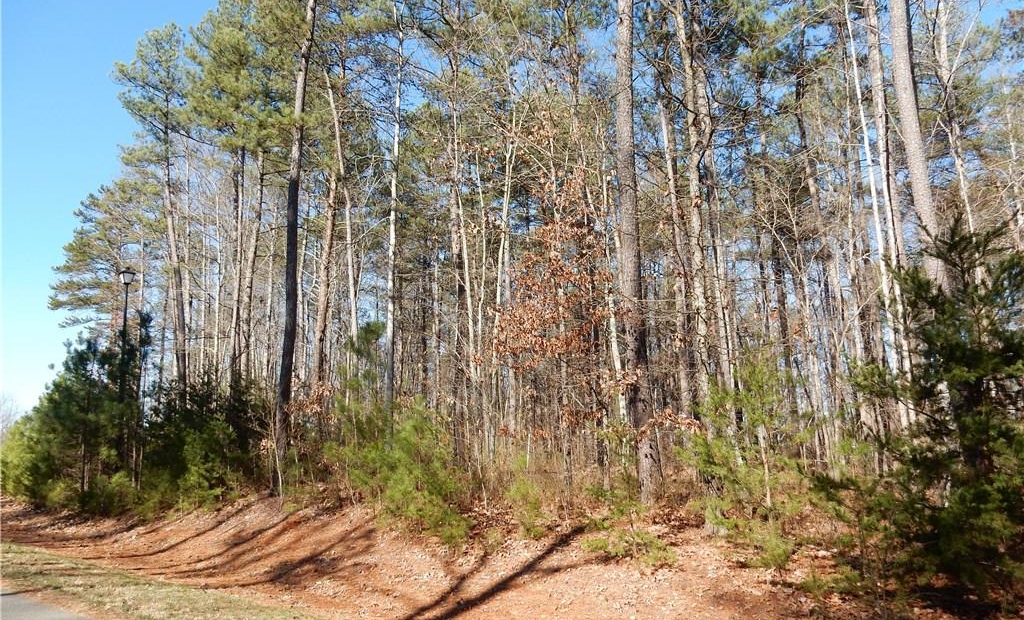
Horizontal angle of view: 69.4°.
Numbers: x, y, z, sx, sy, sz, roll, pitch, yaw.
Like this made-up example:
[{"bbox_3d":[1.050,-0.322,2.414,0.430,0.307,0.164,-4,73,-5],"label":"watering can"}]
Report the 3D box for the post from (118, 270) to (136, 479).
[{"bbox_3d":[-9.752,1.297,18.508,0.370,4.800,0.370,-7,-10,43],"label":"post"}]

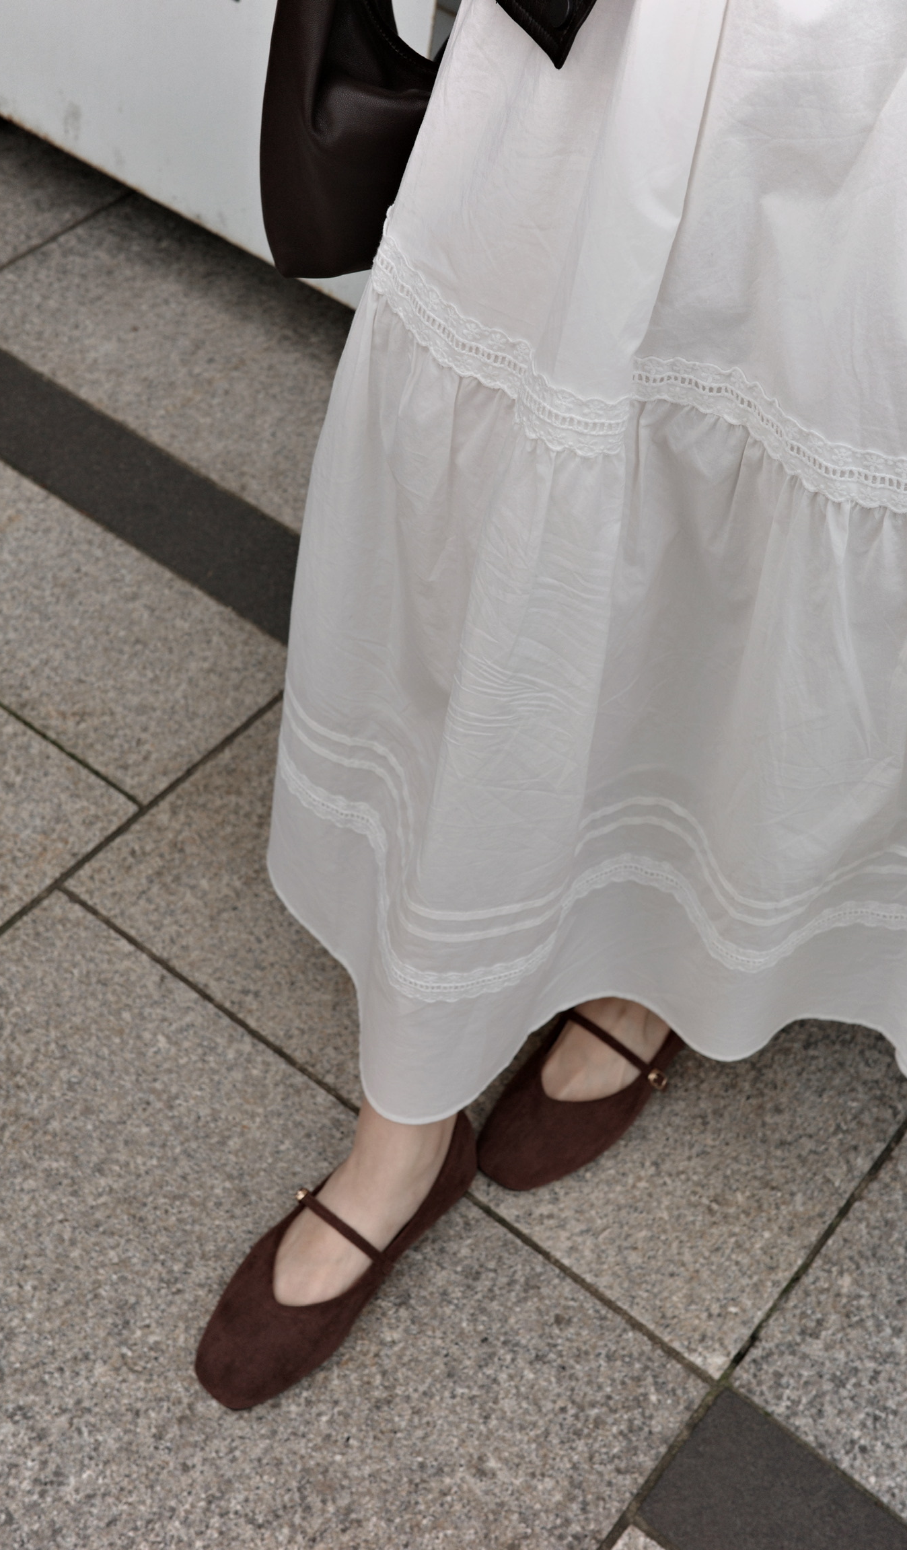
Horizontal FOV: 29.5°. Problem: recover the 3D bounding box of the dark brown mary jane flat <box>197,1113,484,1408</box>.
[{"bbox_3d":[-0.072,0.298,1.101,0.084,0.067,0.239,37,58,24],"label":"dark brown mary jane flat"}]

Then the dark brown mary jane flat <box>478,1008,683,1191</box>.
[{"bbox_3d":[0.107,0.192,1.195,0.084,0.067,0.239,36,58,24],"label":"dark brown mary jane flat"}]

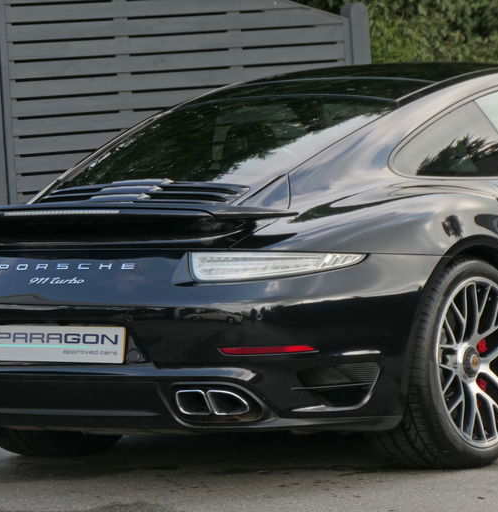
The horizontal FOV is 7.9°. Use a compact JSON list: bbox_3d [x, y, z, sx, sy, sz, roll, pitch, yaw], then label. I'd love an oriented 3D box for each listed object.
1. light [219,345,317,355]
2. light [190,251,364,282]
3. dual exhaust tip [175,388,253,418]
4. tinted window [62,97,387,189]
[{"bbox_3d":[0.059,0.286,10.866,0.295,0.028,0.035,-2,4,10],"label":"light"},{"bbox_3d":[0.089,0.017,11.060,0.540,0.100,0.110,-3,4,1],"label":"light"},{"bbox_3d":[-0.101,0.450,10.942,0.225,0.085,0.140,-1,4,30],"label":"dual exhaust tip"},{"bbox_3d":[-0.062,-0.392,11.964,0.980,0.060,0.900,0,21,35],"label":"tinted window"}]

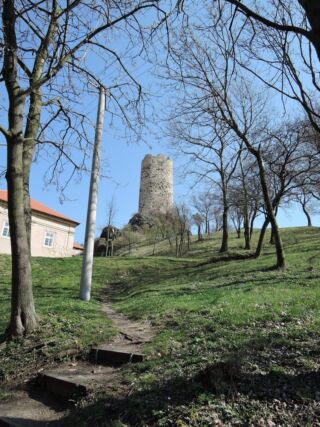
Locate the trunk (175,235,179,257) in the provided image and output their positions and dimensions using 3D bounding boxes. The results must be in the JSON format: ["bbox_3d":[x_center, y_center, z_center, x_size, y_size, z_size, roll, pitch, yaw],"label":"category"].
[{"bbox_3d":[1.490,2.829,26.253,0.220,1.963,0.200,0,-15,3],"label":"trunk"}]

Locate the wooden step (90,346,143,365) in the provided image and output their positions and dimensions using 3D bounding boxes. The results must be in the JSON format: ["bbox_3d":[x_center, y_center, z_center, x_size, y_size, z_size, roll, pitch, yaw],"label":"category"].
[{"bbox_3d":[-0.790,2.648,5.500,1.200,0.200,0.130,-8,-17,29],"label":"wooden step"}]

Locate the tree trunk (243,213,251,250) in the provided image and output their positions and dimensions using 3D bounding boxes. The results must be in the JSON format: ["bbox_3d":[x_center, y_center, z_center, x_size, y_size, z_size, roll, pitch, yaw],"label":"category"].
[{"bbox_3d":[7.023,1.408,23.898,0.500,3.085,0.420,-4,-16,16],"label":"tree trunk"}]

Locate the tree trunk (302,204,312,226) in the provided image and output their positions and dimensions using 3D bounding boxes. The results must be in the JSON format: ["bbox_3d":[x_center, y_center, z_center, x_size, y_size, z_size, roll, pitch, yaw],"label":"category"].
[{"bbox_3d":[18.084,0.232,36.360,1.000,2.788,0.450,-7,-17,26],"label":"tree trunk"}]

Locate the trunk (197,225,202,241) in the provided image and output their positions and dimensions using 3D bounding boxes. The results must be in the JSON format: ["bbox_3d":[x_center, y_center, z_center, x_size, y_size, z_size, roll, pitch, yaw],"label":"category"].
[{"bbox_3d":[6.048,2.901,45.322,0.500,2.494,0.400,-1,-15,8],"label":"trunk"}]

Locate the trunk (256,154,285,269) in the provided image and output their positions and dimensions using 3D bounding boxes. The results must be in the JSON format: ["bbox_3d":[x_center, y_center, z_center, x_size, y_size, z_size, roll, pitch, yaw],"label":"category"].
[{"bbox_3d":[5.339,-0.241,14.444,1.050,5.761,0.550,-5,-16,20],"label":"trunk"}]

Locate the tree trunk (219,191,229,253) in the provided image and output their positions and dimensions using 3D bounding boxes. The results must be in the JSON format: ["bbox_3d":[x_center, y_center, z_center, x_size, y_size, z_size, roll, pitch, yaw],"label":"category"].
[{"bbox_3d":[4.786,0.455,22.136,0.600,4.926,0.500,-3,-15,12],"label":"tree trunk"}]

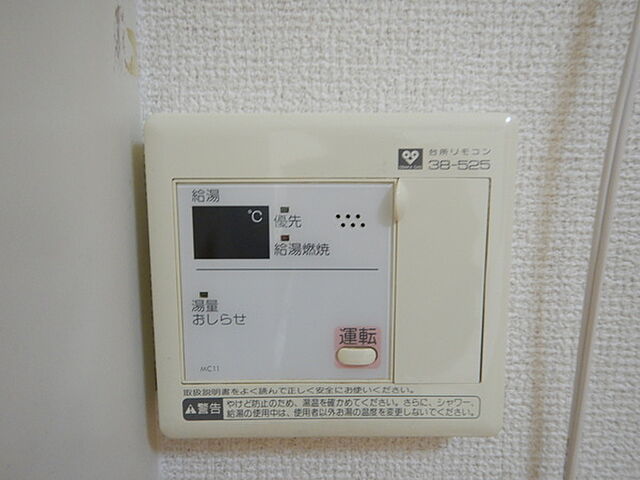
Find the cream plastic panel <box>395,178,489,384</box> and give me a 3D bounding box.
[{"bbox_3d":[0.043,0.016,0.163,0.034,0.075,0.006,0,7,0],"label":"cream plastic panel"}]

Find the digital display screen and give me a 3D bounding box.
[{"bbox_3d":[-0.032,-0.003,0.160,0.027,0.019,0.004,0,7,0],"label":"digital display screen"}]

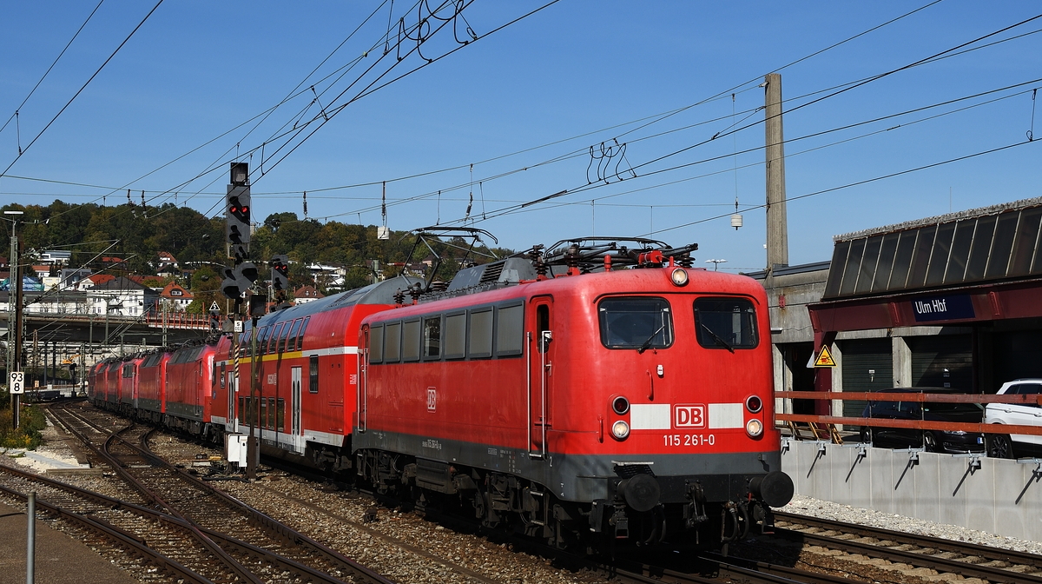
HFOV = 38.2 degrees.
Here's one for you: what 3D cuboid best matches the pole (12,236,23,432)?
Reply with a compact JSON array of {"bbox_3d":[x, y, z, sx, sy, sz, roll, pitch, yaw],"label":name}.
[{"bbox_3d":[-21.053,1.908,63.000,0.240,8.200,0.240,1,-4,-18],"label":"pole"}]

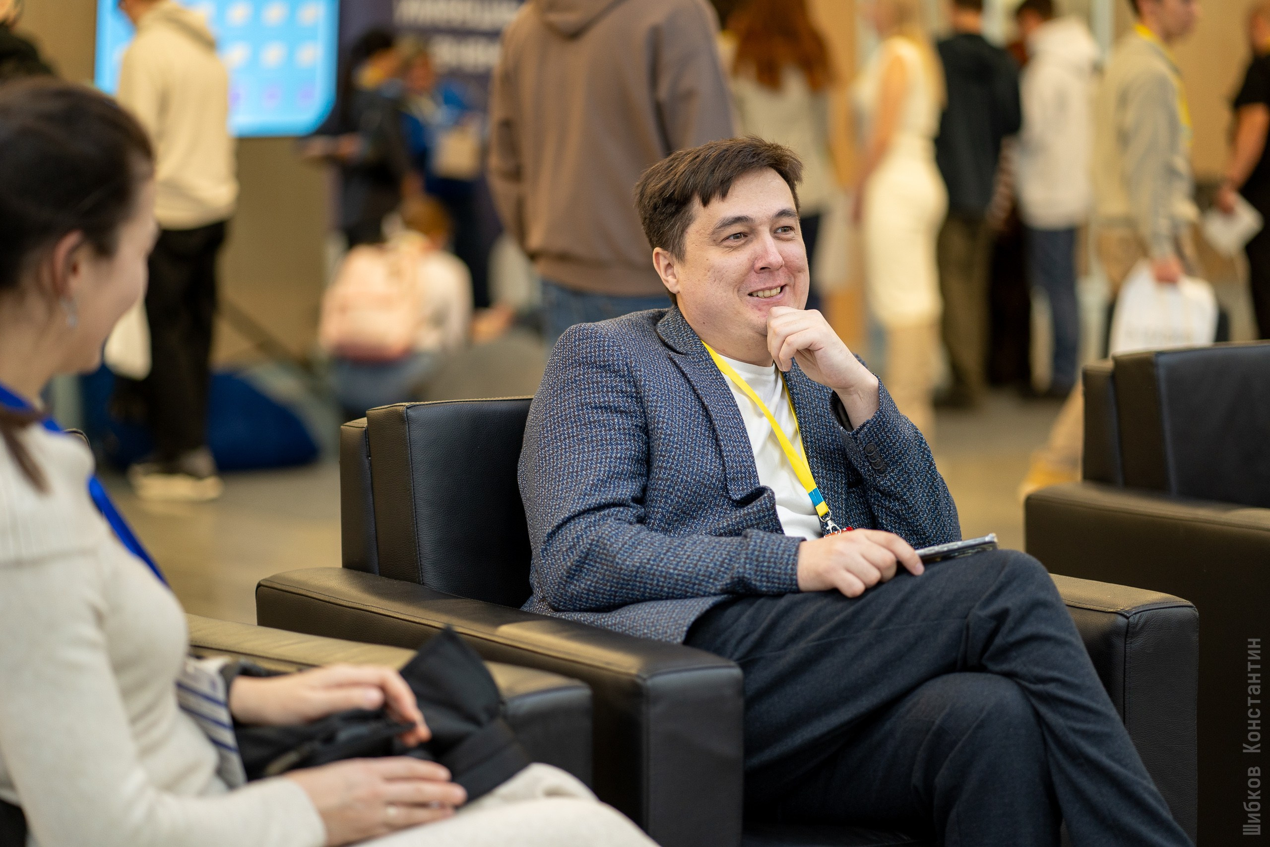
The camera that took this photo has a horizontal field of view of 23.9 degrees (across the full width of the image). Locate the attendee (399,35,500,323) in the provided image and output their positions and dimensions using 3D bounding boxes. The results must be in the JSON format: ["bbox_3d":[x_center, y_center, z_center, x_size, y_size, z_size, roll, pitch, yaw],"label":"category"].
[{"bbox_3d":[-1.029,-1.297,16.579,0.520,1.578,0.450,-3,7,-30],"label":"attendee"}]

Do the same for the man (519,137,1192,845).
[{"bbox_3d":[0.312,0.256,3.385,0.630,1.150,0.950,-5,7,-39],"label":"man"}]

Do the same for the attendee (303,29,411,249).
[{"bbox_3d":[-1.480,-1.274,16.082,0.550,1.634,0.500,1,6,13],"label":"attendee"}]

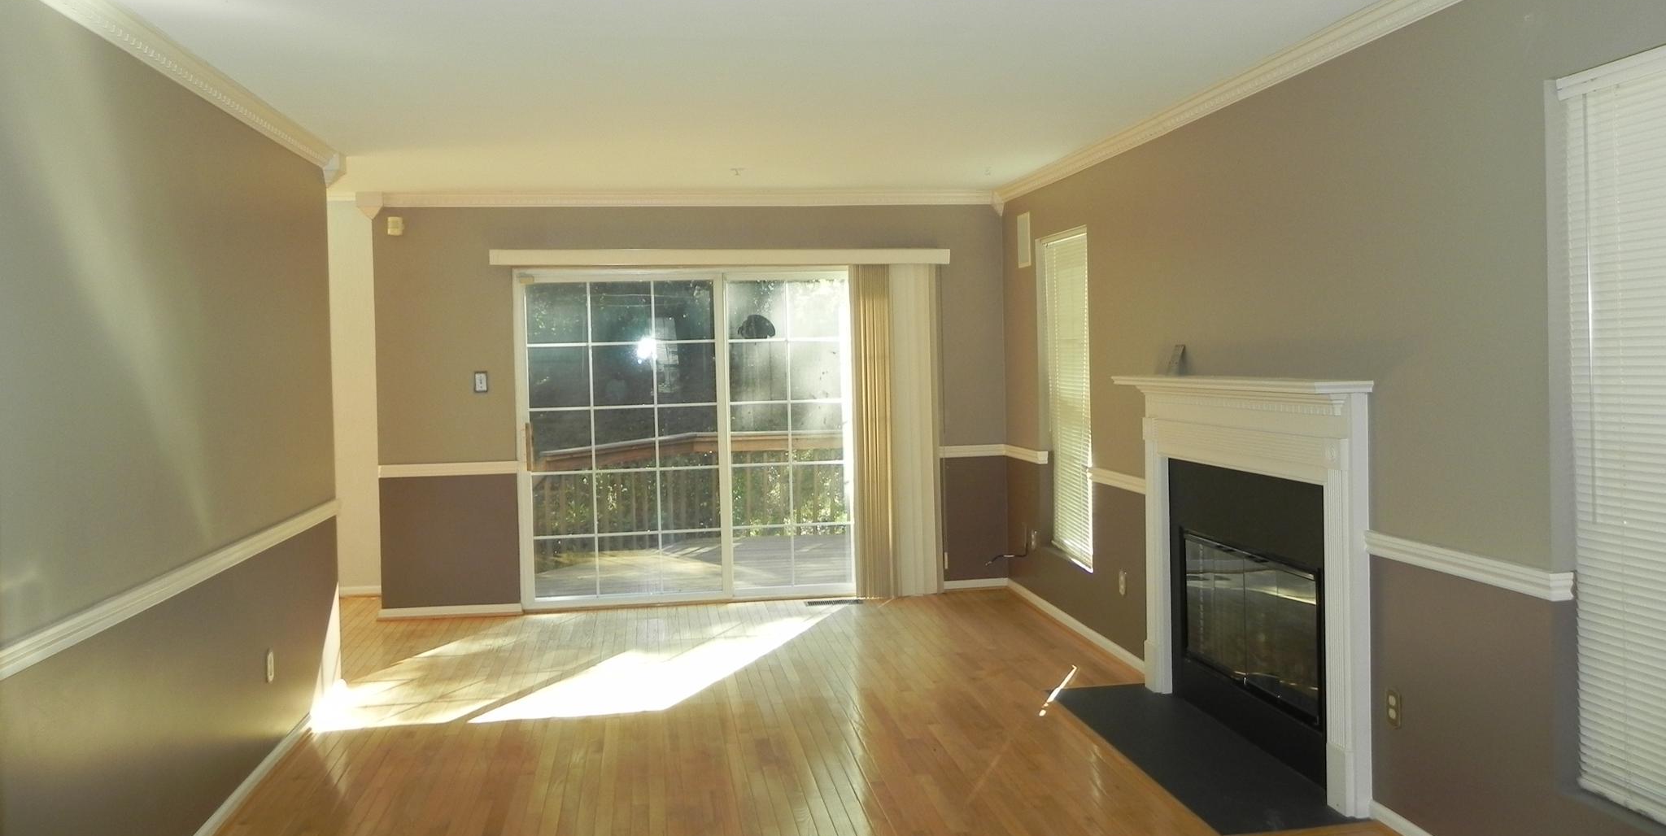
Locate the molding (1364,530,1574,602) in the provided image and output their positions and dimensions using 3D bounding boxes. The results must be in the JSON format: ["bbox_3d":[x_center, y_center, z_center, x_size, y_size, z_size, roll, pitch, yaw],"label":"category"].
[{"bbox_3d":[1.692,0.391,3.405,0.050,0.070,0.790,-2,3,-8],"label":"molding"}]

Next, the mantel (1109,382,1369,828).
[{"bbox_3d":[1.429,0.528,4.604,0.191,1.344,1.666,-2,3,-8],"label":"mantel"}]

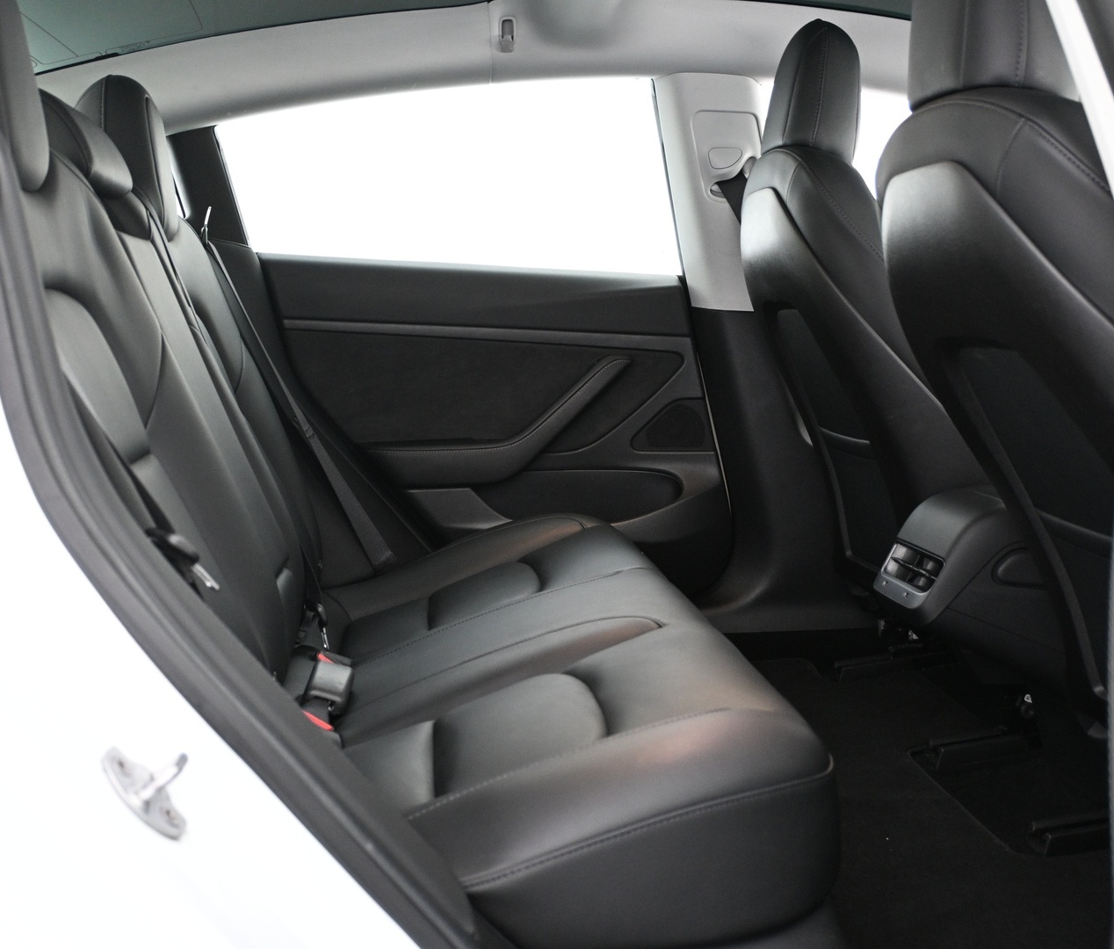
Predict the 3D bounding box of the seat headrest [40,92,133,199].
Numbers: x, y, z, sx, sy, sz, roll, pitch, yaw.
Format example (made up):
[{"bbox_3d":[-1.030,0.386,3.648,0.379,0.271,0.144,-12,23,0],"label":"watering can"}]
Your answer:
[{"bbox_3d":[-0.621,-0.415,1.657,0.120,0.130,0.250,-13,9,-5],"label":"seat headrest"}]

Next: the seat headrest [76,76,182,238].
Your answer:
[{"bbox_3d":[-0.666,-0.478,1.988,0.130,0.240,0.250,-9,9,-6],"label":"seat headrest"}]

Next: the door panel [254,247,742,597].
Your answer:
[{"bbox_3d":[-0.101,-0.074,2.458,0.900,0.670,0.130,-1,8,-7],"label":"door panel"}]

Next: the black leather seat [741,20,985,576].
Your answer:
[{"bbox_3d":[0.712,-0.216,2.211,0.760,1.020,0.530,-1,8,-7],"label":"black leather seat"}]

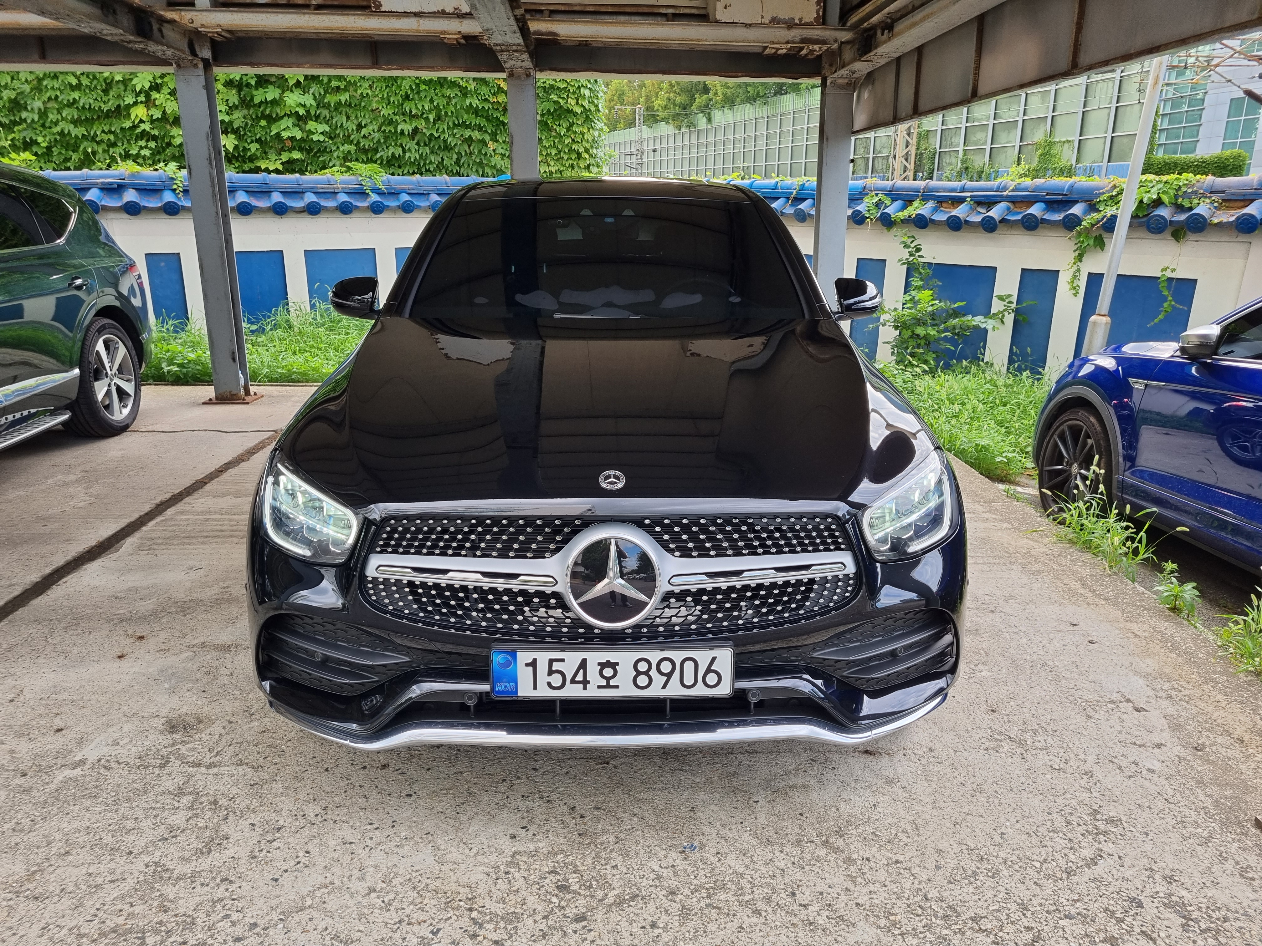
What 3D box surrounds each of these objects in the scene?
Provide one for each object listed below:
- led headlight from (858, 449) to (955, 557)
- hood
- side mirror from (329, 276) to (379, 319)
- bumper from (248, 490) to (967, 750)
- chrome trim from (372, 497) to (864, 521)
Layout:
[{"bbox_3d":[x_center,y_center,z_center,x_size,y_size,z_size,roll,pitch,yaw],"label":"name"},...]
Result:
[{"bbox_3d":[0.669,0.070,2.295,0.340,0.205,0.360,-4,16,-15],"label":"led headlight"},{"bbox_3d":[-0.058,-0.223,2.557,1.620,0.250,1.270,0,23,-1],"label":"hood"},{"bbox_3d":[-1.031,-0.662,3.551,0.205,0.165,0.160,0,16,-1],"label":"side mirror"},{"bbox_3d":[-0.047,0.343,2.237,1.840,0.470,0.510,0,16,-1],"label":"bumper"},{"bbox_3d":[-0.042,0.078,2.039,1.090,0.075,0.120,0,16,-1],"label":"chrome trim"}]

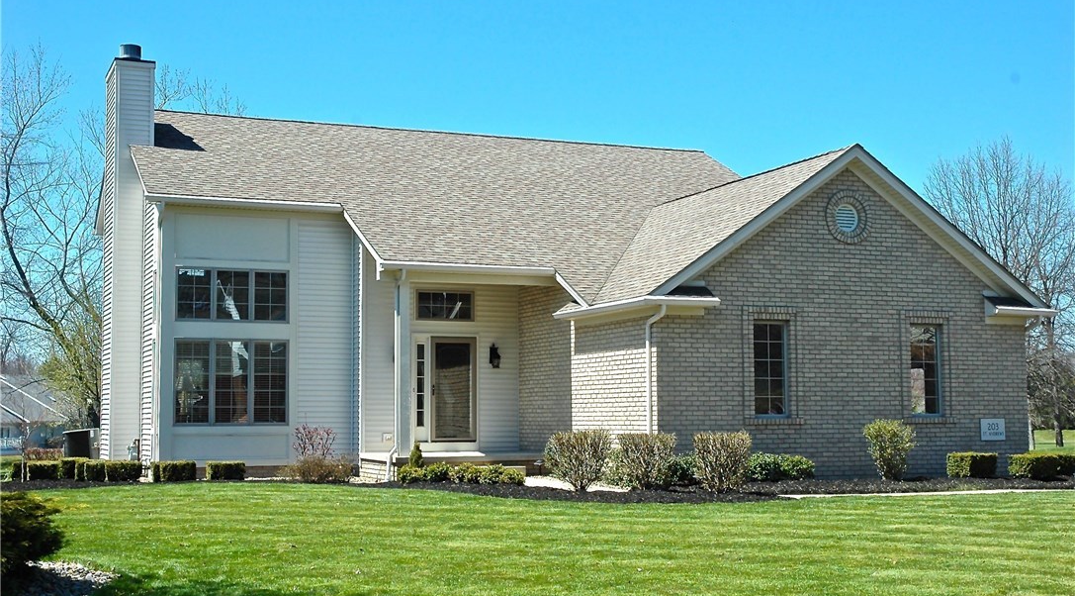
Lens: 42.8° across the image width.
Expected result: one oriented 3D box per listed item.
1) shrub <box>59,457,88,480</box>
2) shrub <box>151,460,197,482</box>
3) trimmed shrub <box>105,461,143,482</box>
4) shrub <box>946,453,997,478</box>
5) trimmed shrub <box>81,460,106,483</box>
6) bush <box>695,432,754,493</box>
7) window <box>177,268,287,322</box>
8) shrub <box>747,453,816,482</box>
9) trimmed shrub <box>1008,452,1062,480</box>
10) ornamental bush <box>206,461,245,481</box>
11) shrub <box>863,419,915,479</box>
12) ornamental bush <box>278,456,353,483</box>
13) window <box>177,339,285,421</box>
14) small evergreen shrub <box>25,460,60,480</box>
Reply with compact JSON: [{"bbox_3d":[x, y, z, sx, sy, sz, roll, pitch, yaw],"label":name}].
[{"bbox_3d":[-8.647,3.177,25.575,0.445,0.377,0.500,2,-5,-23],"label":"shrub"},{"bbox_3d":[-6.482,3.070,24.431,0.709,0.350,0.550,2,-5,-23],"label":"shrub"},{"bbox_3d":[-7.462,3.110,24.717,0.612,0.348,0.550,2,-5,-23],"label":"trimmed shrub"},{"bbox_3d":[7.407,2.844,23.376,0.593,0.406,0.560,2,-5,-23],"label":"shrub"},{"bbox_3d":[-7.995,3.104,24.698,0.359,0.365,0.480,2,-5,-23],"label":"trimmed shrub"},{"bbox_3d":[2.652,2.344,19.734,0.826,0.838,0.826,0,-5,0],"label":"bush"},{"bbox_3d":[-5.784,-0.027,26.102,2.150,0.986,0.110,2,-5,-23],"label":"window"},{"bbox_3d":[3.937,2.721,22.181,0.920,0.437,0.720,2,-5,-23],"label":"shrub"},{"bbox_3d":[8.283,2.791,22.842,0.596,0.419,0.600,2,-5,-23],"label":"trimmed shrub"},{"bbox_3d":[-5.651,3.145,24.882,0.610,0.323,0.550,2,-5,-23],"label":"ornamental bush"},{"bbox_3d":[5.834,2.502,22.745,0.885,1.017,0.885,2,-5,-23],"label":"shrub"},{"bbox_3d":[-4.011,3.069,24.761,1.280,0.460,0.900,2,-5,-23],"label":"ornamental bush"},{"bbox_3d":[-5.685,1.571,25.550,2.110,1.610,0.120,2,-5,-23],"label":"window"},{"bbox_3d":[-9.229,3.193,25.551,0.589,0.334,0.550,2,-5,-23],"label":"small evergreen shrub"}]

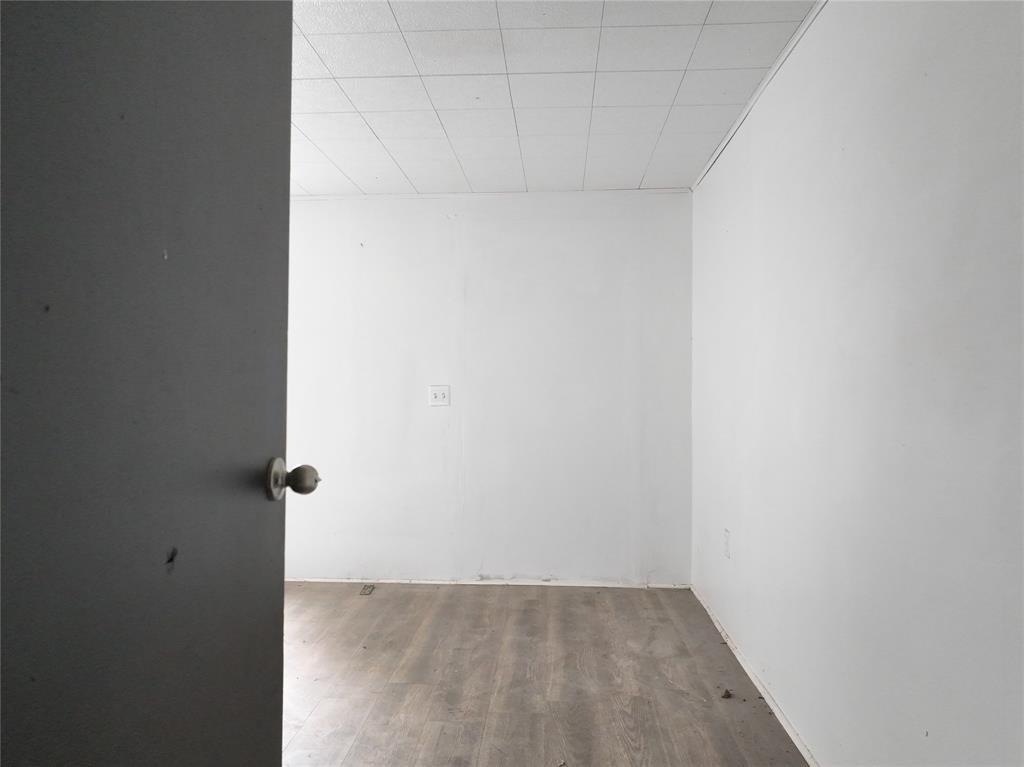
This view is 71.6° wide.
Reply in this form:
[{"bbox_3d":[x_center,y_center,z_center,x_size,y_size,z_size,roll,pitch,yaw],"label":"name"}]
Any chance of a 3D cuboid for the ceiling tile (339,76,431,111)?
[{"bbox_3d":[-0.461,-1.081,2.639,0.305,0.015,0.305,0,0,4],"label":"ceiling tile"}]

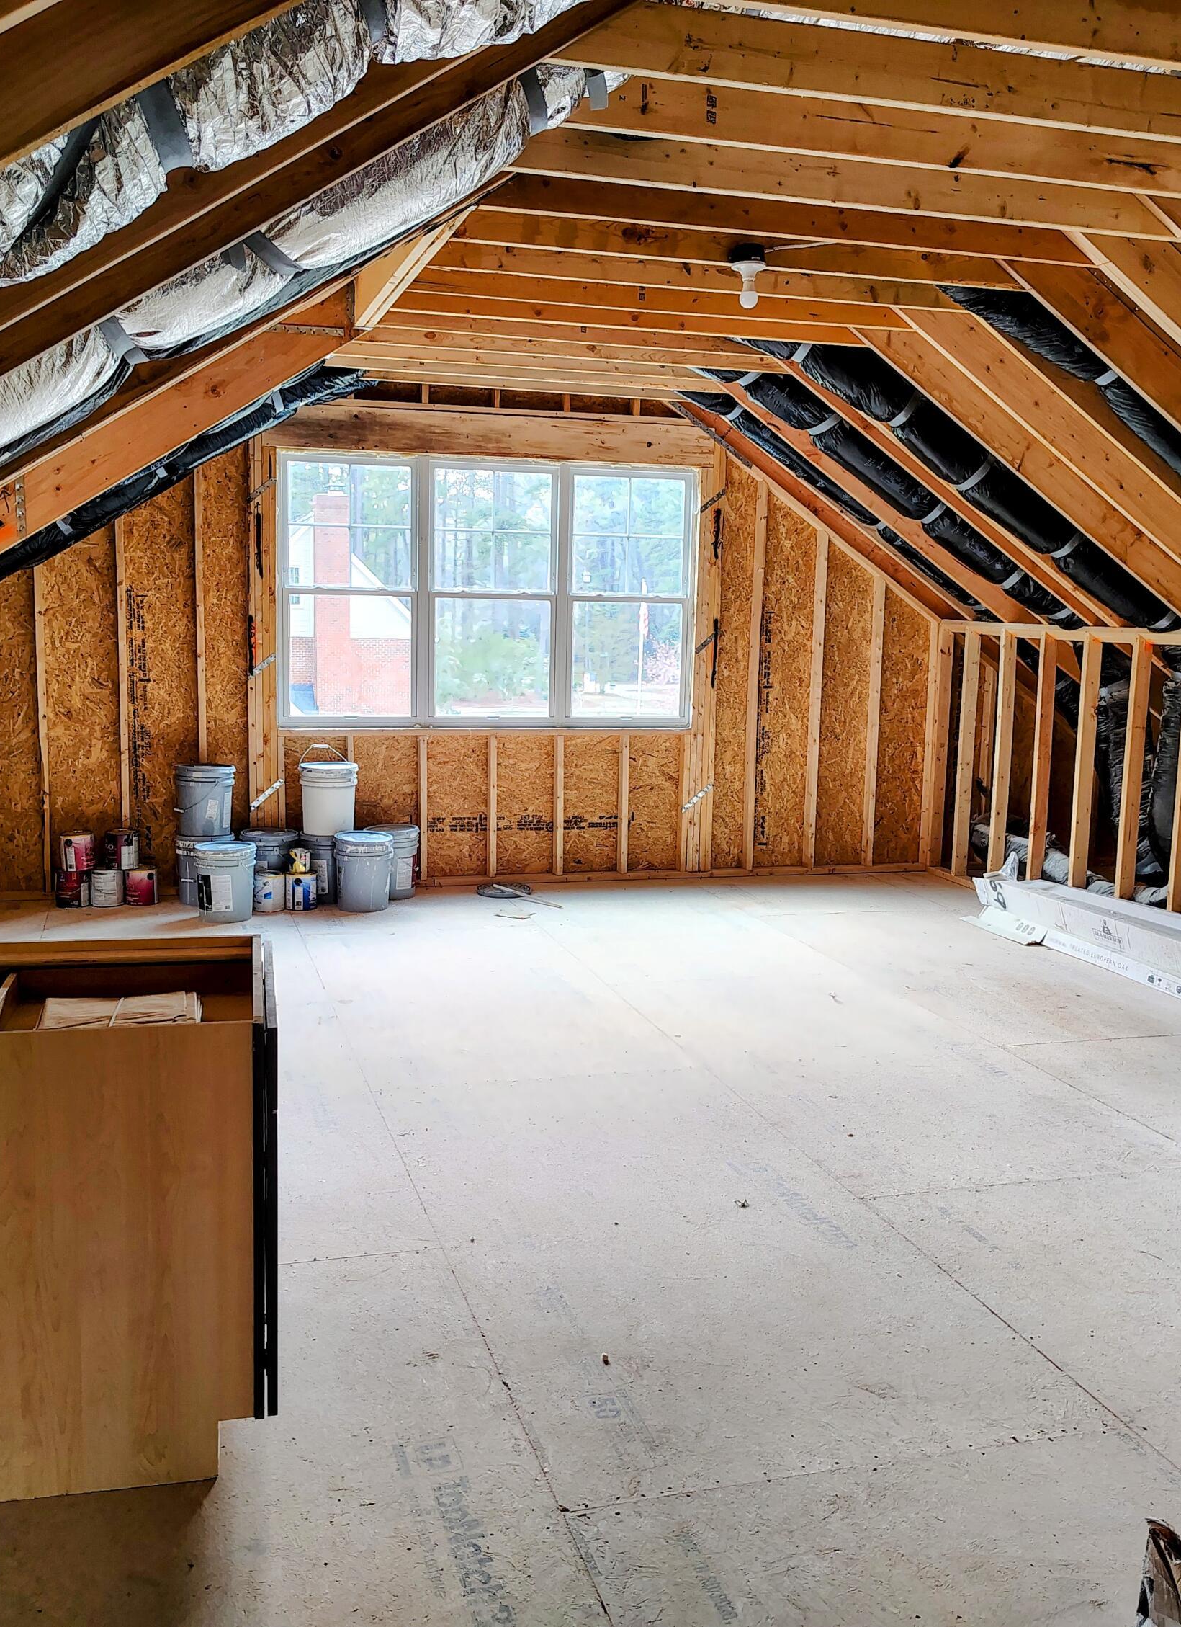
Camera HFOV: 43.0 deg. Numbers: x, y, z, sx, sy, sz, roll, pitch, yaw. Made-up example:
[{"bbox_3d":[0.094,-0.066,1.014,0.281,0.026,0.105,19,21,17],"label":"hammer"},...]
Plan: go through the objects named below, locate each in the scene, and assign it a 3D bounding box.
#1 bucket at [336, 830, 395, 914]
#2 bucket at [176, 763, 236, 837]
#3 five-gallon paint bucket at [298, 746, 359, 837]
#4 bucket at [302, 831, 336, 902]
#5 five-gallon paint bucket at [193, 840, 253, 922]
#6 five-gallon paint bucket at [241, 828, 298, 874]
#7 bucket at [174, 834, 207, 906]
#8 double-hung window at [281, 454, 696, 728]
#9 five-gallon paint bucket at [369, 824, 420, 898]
[{"bbox_3d":[-1.226,0.318,8.127,0.308,0.373,0.308,-1,8,-16],"label":"bucket"},{"bbox_3d":[-2.071,-0.068,8.096,0.308,0.373,0.308,-1,8,-16],"label":"bucket"},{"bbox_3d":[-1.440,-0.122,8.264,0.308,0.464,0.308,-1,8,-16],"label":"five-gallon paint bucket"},{"bbox_3d":[-1.447,0.287,8.309,0.308,0.373,0.308,-1,8,-16],"label":"bucket"},{"bbox_3d":[-1.879,0.355,7.741,0.308,0.373,0.308,-1,8,-16],"label":"five-gallon paint bucket"},{"bbox_3d":[-1.752,0.294,8.206,0.308,0.373,0.308,-1,8,-16],"label":"five-gallon paint bucket"},{"bbox_3d":[-2.080,0.294,8.146,0.308,0.373,0.308,-1,8,-16],"label":"bucket"},{"bbox_3d":[-0.561,-1.260,8.710,2.461,1.519,0.110,-1,8,-17],"label":"double-hung window"},{"bbox_3d":[-1.121,0.277,8.446,0.308,0.373,0.308,1,8,0],"label":"five-gallon paint bucket"}]

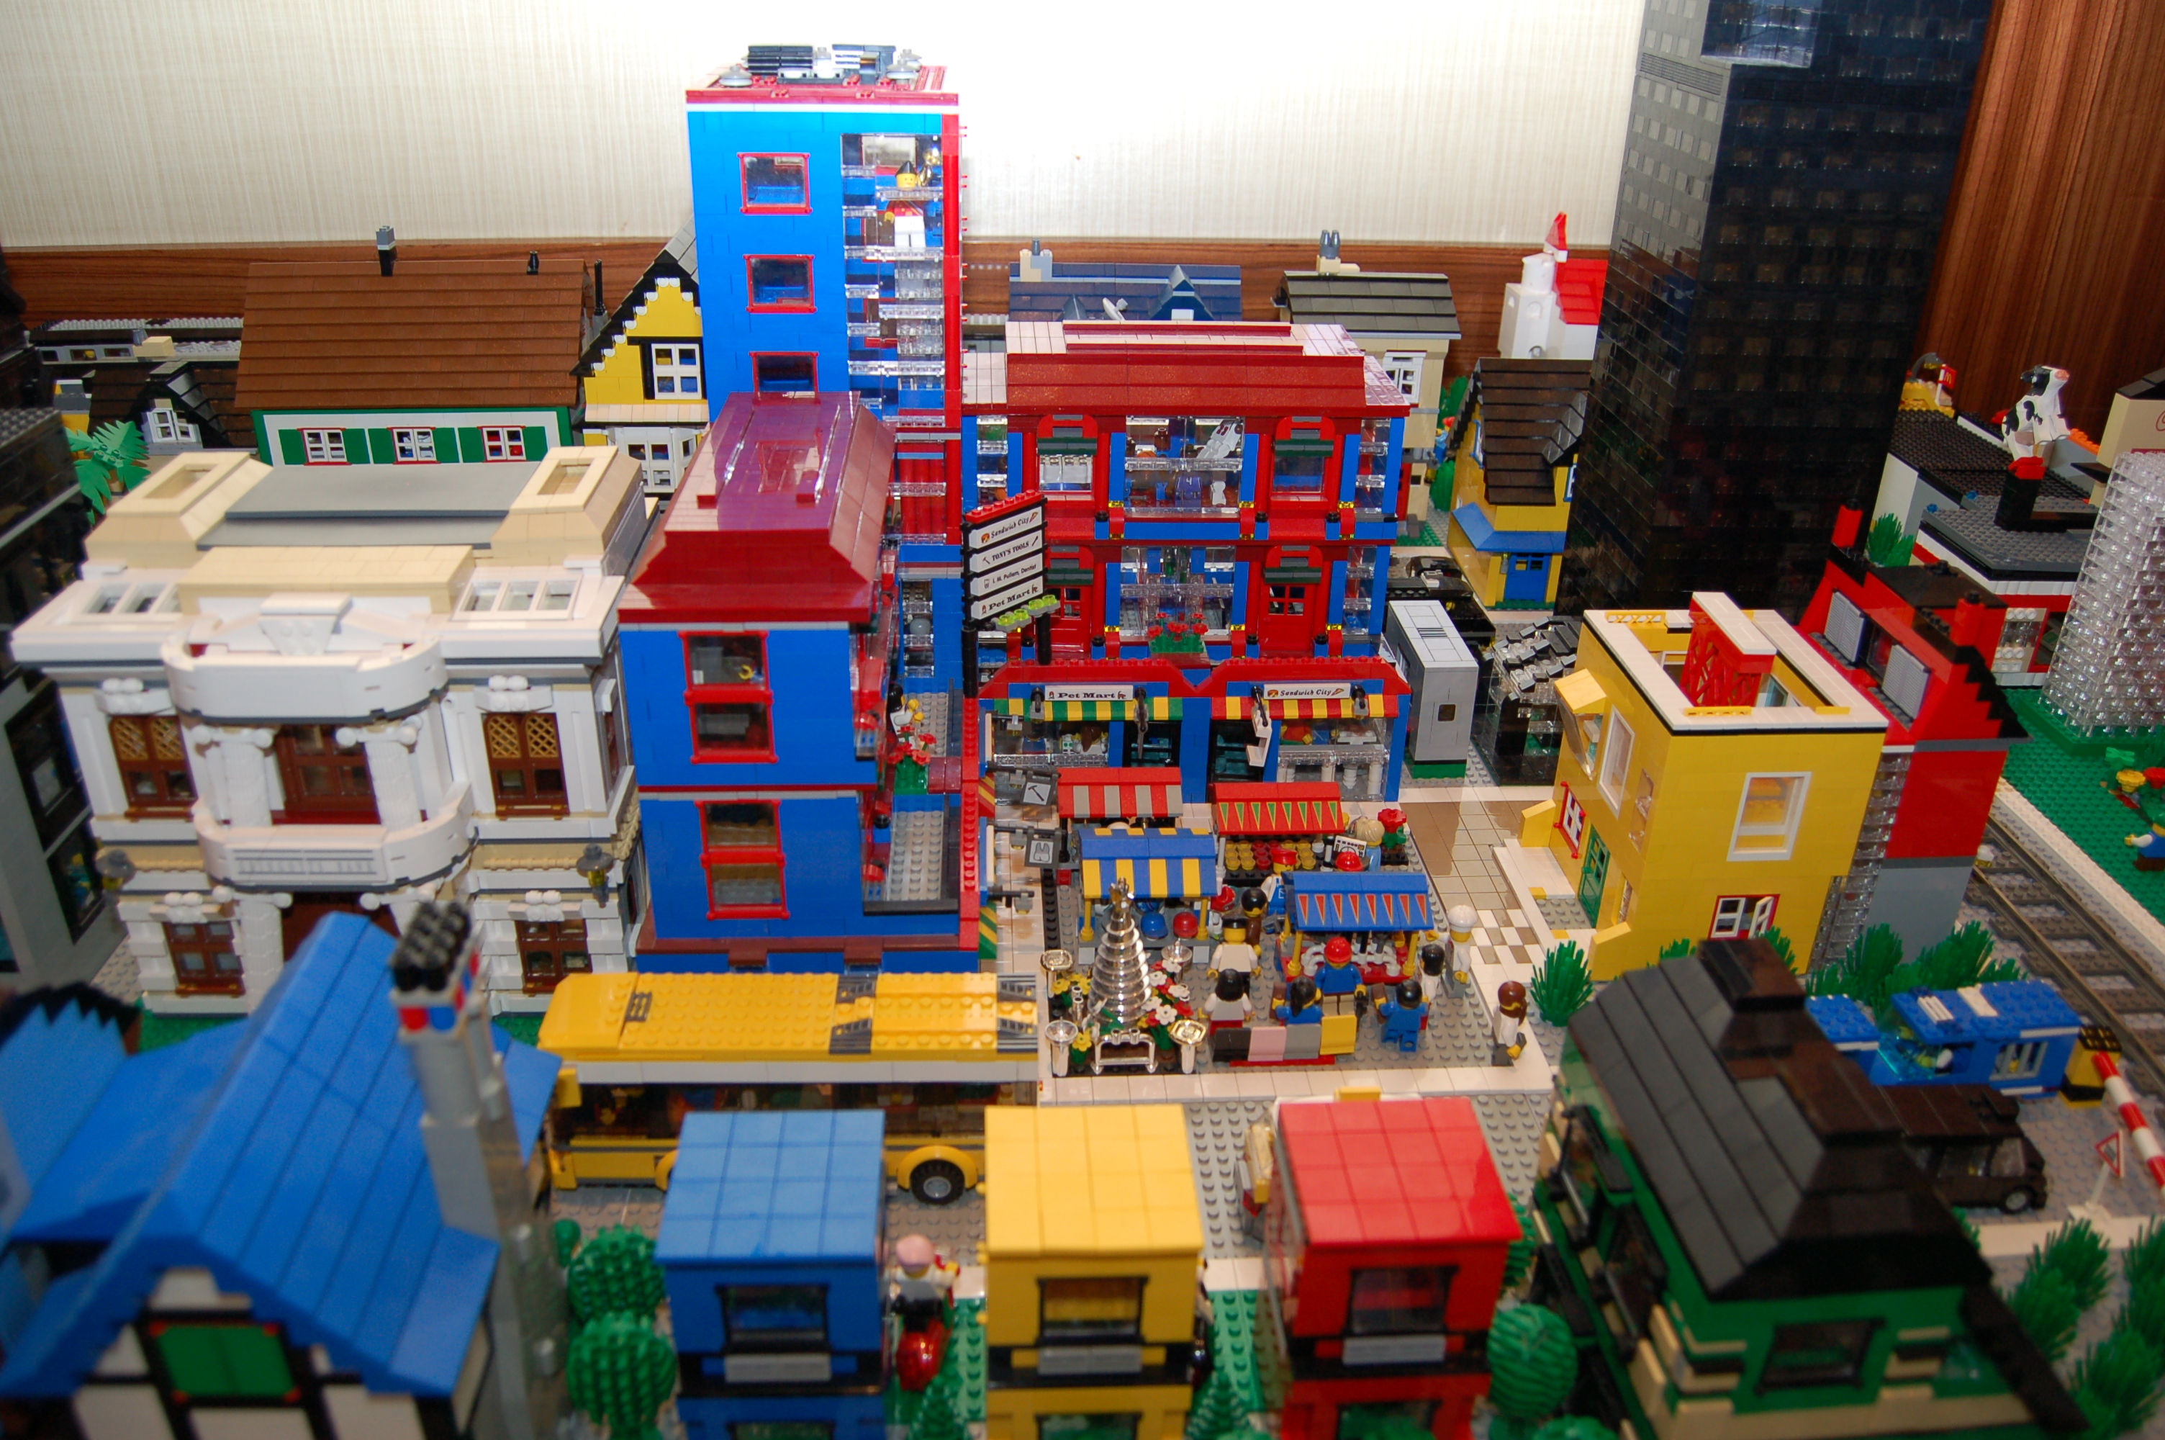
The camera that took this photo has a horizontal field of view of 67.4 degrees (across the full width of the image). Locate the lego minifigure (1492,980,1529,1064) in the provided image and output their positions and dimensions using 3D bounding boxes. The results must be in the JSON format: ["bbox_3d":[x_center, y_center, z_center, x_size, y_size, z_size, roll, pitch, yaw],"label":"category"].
[{"bbox_3d":[0.190,0.135,0.731,0.016,0.043,0.025,-1,27,-3],"label":"lego minifigure"}]

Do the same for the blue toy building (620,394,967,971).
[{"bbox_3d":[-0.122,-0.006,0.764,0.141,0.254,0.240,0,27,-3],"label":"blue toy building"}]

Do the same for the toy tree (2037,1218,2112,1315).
[{"bbox_3d":[0.373,0.203,0.612,0.033,0.042,0.033,0,27,-3],"label":"toy tree"}]

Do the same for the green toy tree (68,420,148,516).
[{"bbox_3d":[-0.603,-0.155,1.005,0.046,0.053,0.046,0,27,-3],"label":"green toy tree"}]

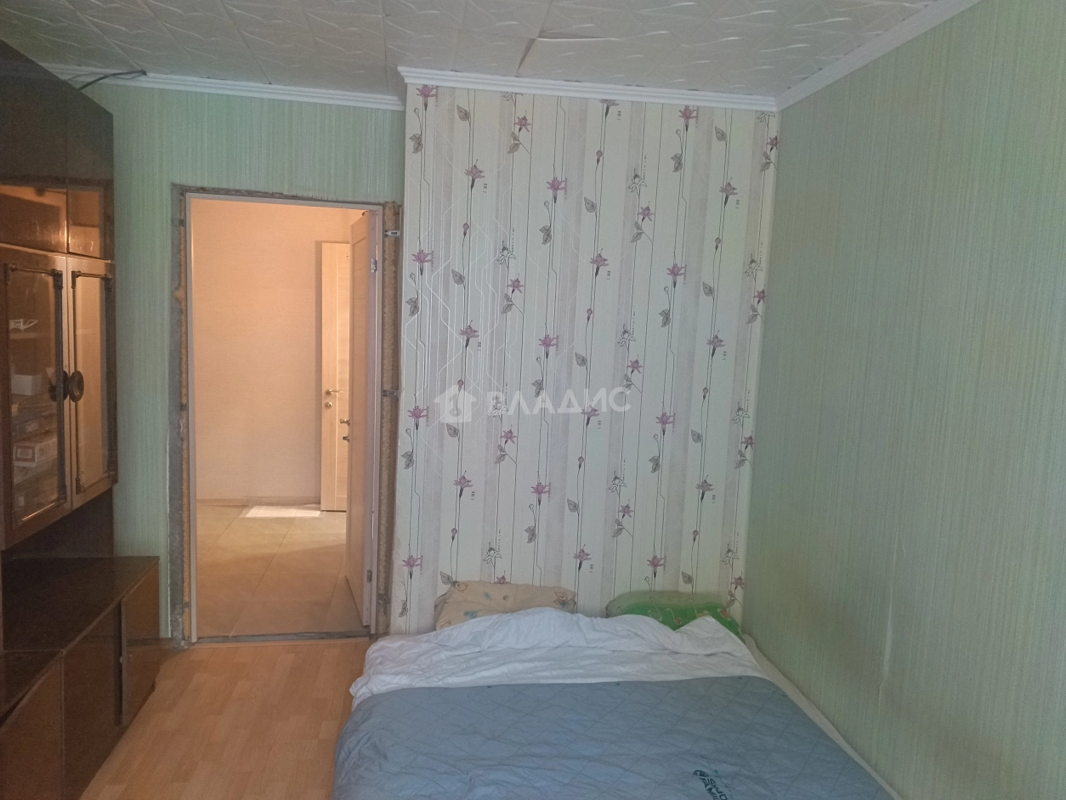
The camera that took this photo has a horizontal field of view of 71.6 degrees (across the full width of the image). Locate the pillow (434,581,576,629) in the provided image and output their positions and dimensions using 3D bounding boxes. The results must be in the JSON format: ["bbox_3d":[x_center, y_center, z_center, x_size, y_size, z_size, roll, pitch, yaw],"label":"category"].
[{"bbox_3d":[-0.098,0.900,3.012,0.610,0.210,0.380,2,7,-7],"label":"pillow"}]

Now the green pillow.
[{"bbox_3d":[0.605,0.945,3.104,0.590,0.200,0.380,2,7,-7],"label":"green pillow"}]

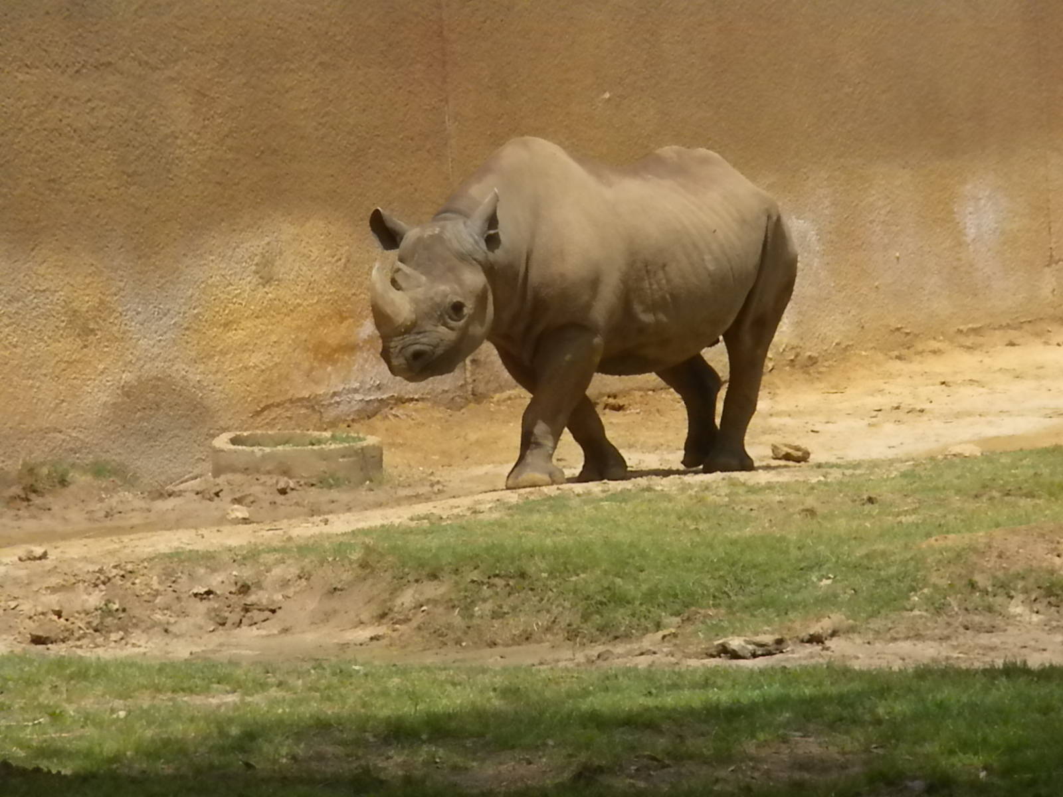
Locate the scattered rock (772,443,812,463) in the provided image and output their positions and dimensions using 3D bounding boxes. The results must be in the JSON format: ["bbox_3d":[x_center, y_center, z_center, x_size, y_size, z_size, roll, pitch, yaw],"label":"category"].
[{"bbox_3d":[1.082,0.227,33.300,0.166,0.076,0.125,-2,6,0],"label":"scattered rock"}]

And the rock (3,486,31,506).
[{"bbox_3d":[-2.146,0.405,33.300,0.118,0.081,0.088,-2,6,0],"label":"rock"}]

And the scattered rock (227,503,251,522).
[{"bbox_3d":[-1.184,0.462,32.300,0.101,0.069,0.076,-2,6,0],"label":"scattered rock"}]

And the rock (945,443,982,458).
[{"bbox_3d":[1.803,0.216,33.300,0.152,0.055,0.114,-2,6,0],"label":"rock"}]

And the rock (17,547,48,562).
[{"bbox_3d":[-1.957,0.612,31.300,0.120,0.050,0.090,-2,6,0],"label":"rock"}]

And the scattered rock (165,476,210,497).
[{"bbox_3d":[-1.444,0.369,33.500,0.188,0.086,0.141,-2,6,0],"label":"scattered rock"}]

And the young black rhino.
[{"bbox_3d":[0.210,-0.350,32.750,0.740,1.440,2.500,3,8,41],"label":"young black rhino"}]

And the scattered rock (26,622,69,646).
[{"bbox_3d":[-1.795,0.871,29.600,0.151,0.082,0.113,-2,6,0],"label":"scattered rock"}]

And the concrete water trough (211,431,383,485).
[{"bbox_3d":[-0.989,0.252,33.600,0.720,0.160,0.720,-2,6,0],"label":"concrete water trough"}]

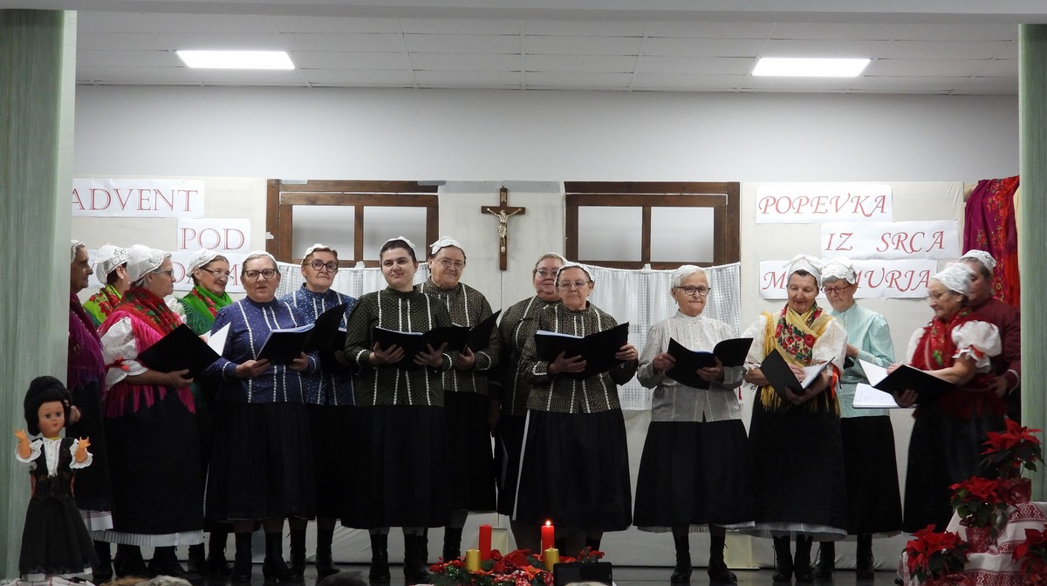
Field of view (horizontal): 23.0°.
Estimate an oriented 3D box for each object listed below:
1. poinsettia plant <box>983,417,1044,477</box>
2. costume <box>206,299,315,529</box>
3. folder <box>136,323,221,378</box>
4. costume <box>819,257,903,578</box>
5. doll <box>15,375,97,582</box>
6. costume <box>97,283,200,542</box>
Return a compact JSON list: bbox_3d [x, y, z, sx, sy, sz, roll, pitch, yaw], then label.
[{"bbox_3d":[2.150,0.684,11.300,0.265,0.265,0.265,1,-4,0],"label":"poinsettia plant"},{"bbox_3d":[-1.259,0.564,12.390,0.540,1.092,0.440,1,-3,-13],"label":"costume"},{"bbox_3d":[-1.627,0.305,12.400,0.300,0.180,0.360,-36,-21,30],"label":"folder"},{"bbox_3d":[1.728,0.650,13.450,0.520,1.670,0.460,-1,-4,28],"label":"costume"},{"bbox_3d":[-2.044,0.808,11.226,0.360,0.897,0.300,1,-3,-10],"label":"doll"},{"bbox_3d":[-1.819,0.609,12.539,0.480,1.283,0.500,-1,-4,26],"label":"costume"}]

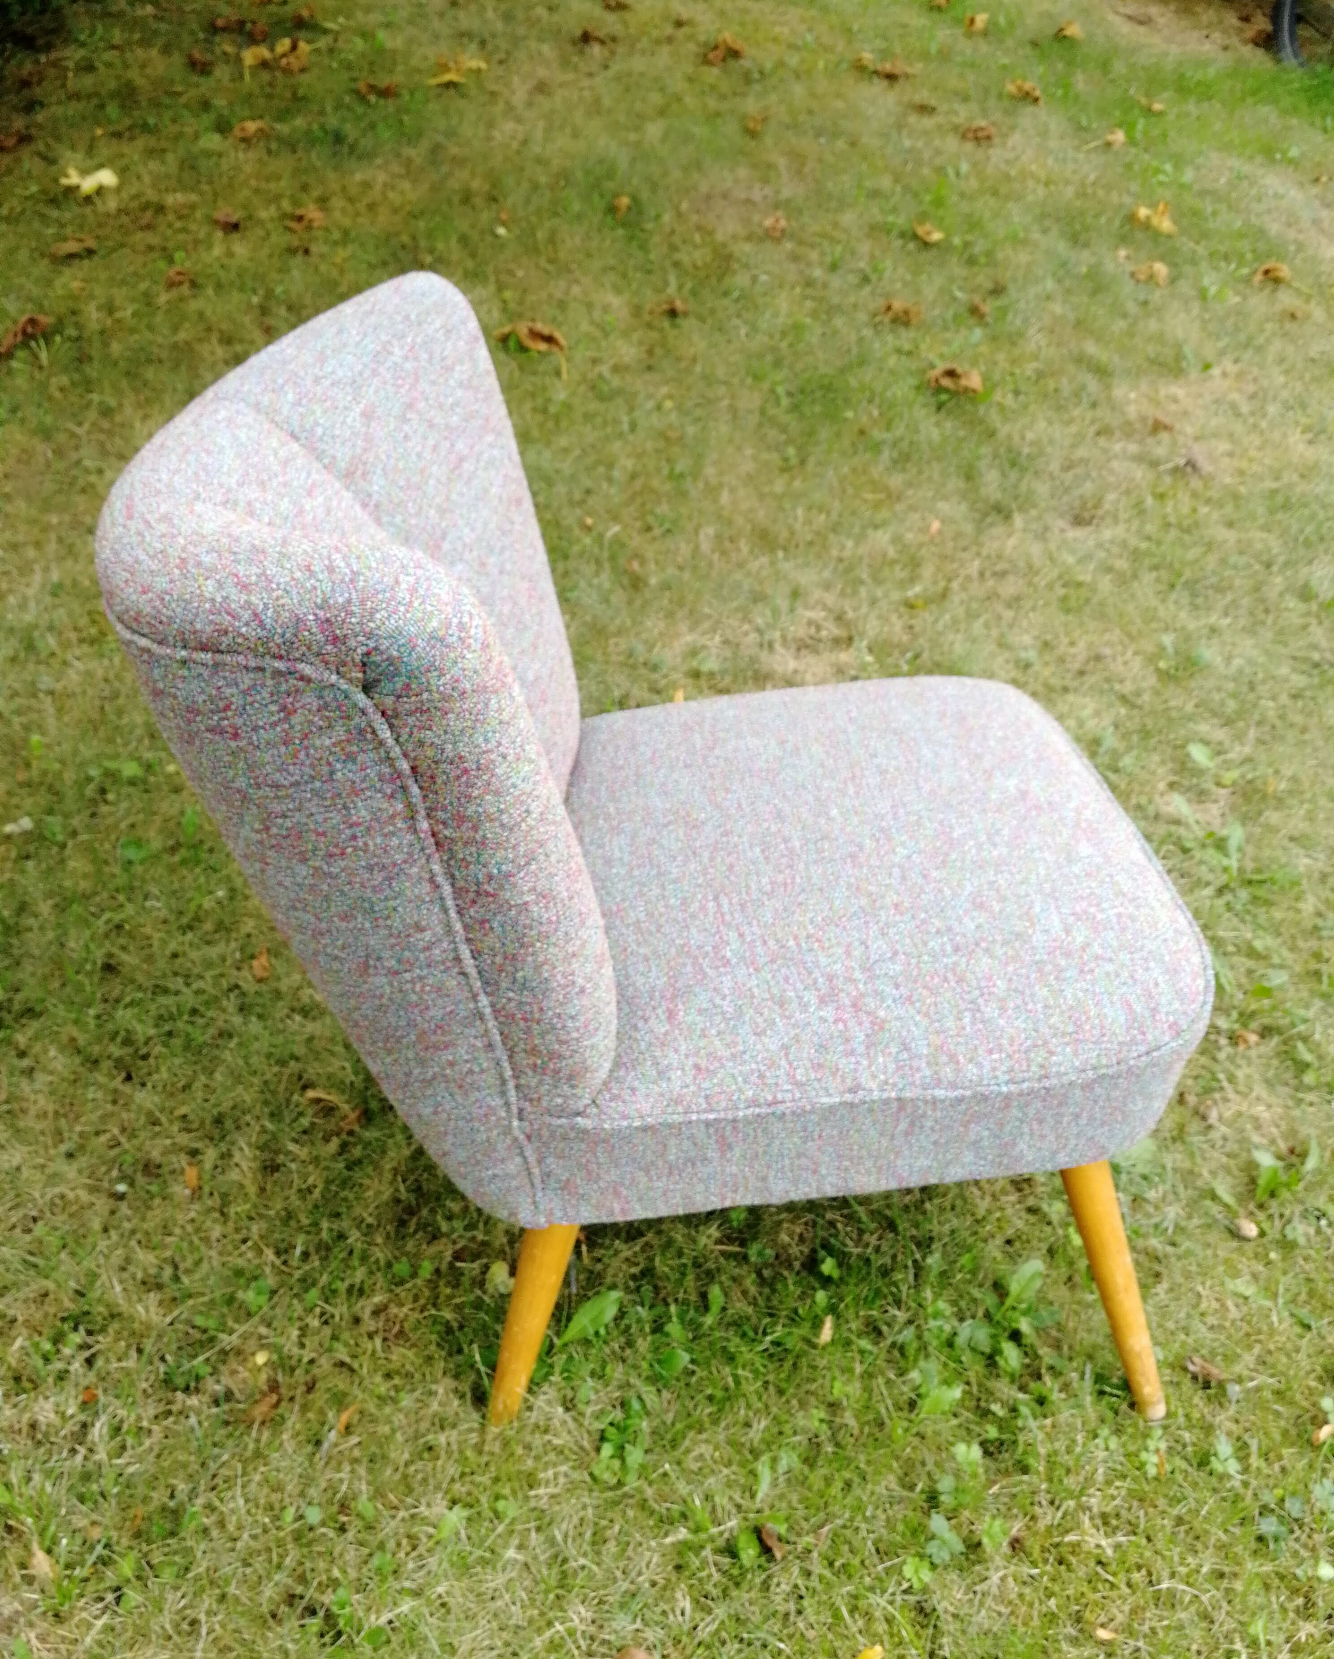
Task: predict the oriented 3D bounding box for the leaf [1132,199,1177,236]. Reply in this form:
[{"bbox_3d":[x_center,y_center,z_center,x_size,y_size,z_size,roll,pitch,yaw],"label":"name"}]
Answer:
[{"bbox_3d":[1.188,-1.492,3.381,0.112,0.068,0.084,13,42,14],"label":"leaf"}]

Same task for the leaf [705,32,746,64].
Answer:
[{"bbox_3d":[0.200,-2.674,4.746,0.138,0.096,0.103,2,40,1],"label":"leaf"}]

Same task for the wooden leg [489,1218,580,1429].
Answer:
[{"bbox_3d":[-0.106,0.375,1.042,0.038,0.257,0.038,9,36,-7],"label":"wooden leg"}]

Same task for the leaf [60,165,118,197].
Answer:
[{"bbox_3d":[-1.496,-1.680,3.591,0.155,0.056,0.116,-14,42,-16],"label":"leaf"}]

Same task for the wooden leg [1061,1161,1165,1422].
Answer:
[{"bbox_3d":[0.344,0.353,1.050,0.038,0.300,0.038,-15,32,13],"label":"wooden leg"}]

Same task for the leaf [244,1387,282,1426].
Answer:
[{"bbox_3d":[-0.323,0.460,1.107,0.020,0.016,0.040,27,47,27],"label":"leaf"}]

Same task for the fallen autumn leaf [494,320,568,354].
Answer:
[{"bbox_3d":[-0.275,-1.003,2.820,0.152,0.032,0.114,-3,40,-4],"label":"fallen autumn leaf"}]

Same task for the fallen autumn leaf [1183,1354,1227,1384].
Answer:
[{"bbox_3d":[0.441,0.442,1.136,0.039,0.013,0.016,23,45,25],"label":"fallen autumn leaf"}]

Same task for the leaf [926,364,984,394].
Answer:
[{"bbox_3d":[0.554,-0.867,2.667,0.107,0.031,0.080,8,41,9],"label":"leaf"}]

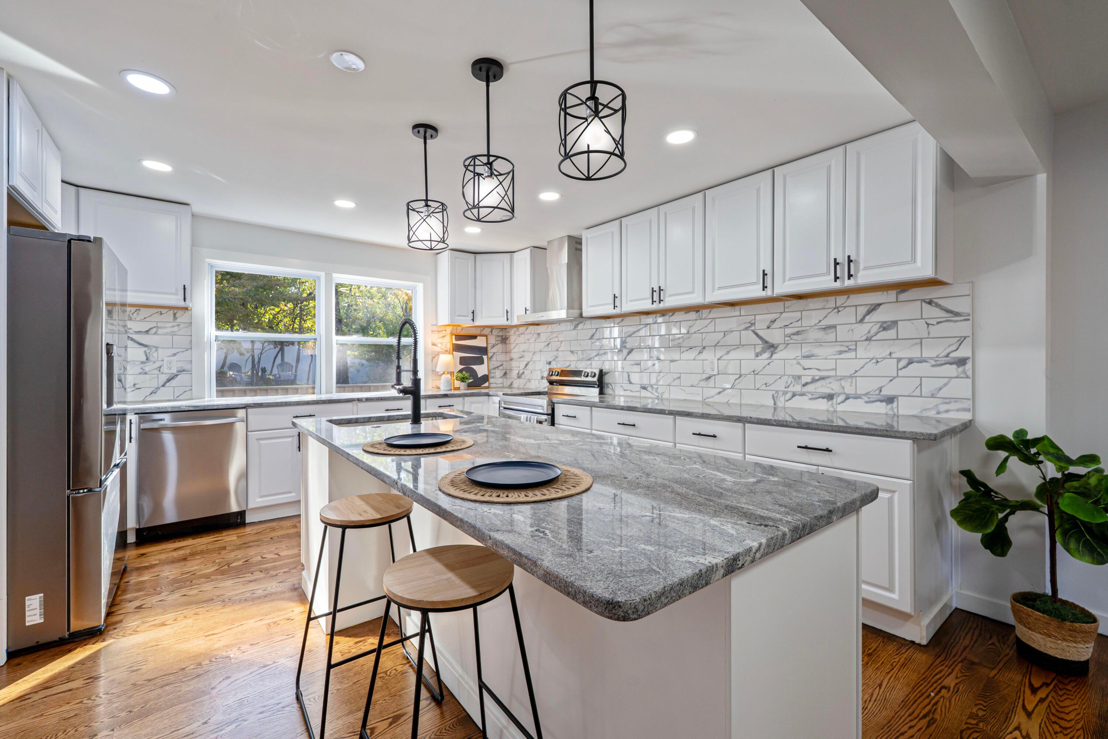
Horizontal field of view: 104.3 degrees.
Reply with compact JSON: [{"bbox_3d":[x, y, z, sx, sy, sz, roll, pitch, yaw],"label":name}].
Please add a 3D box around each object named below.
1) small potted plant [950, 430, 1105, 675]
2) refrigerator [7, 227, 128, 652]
[{"bbox_3d":[2.015,0.723,1.738,0.620,0.914,0.620,0,1,-40],"label":"small potted plant"},{"bbox_3d":[-2.755,0.319,2.159,0.789,1.858,0.899,-1,1,-39],"label":"refrigerator"}]

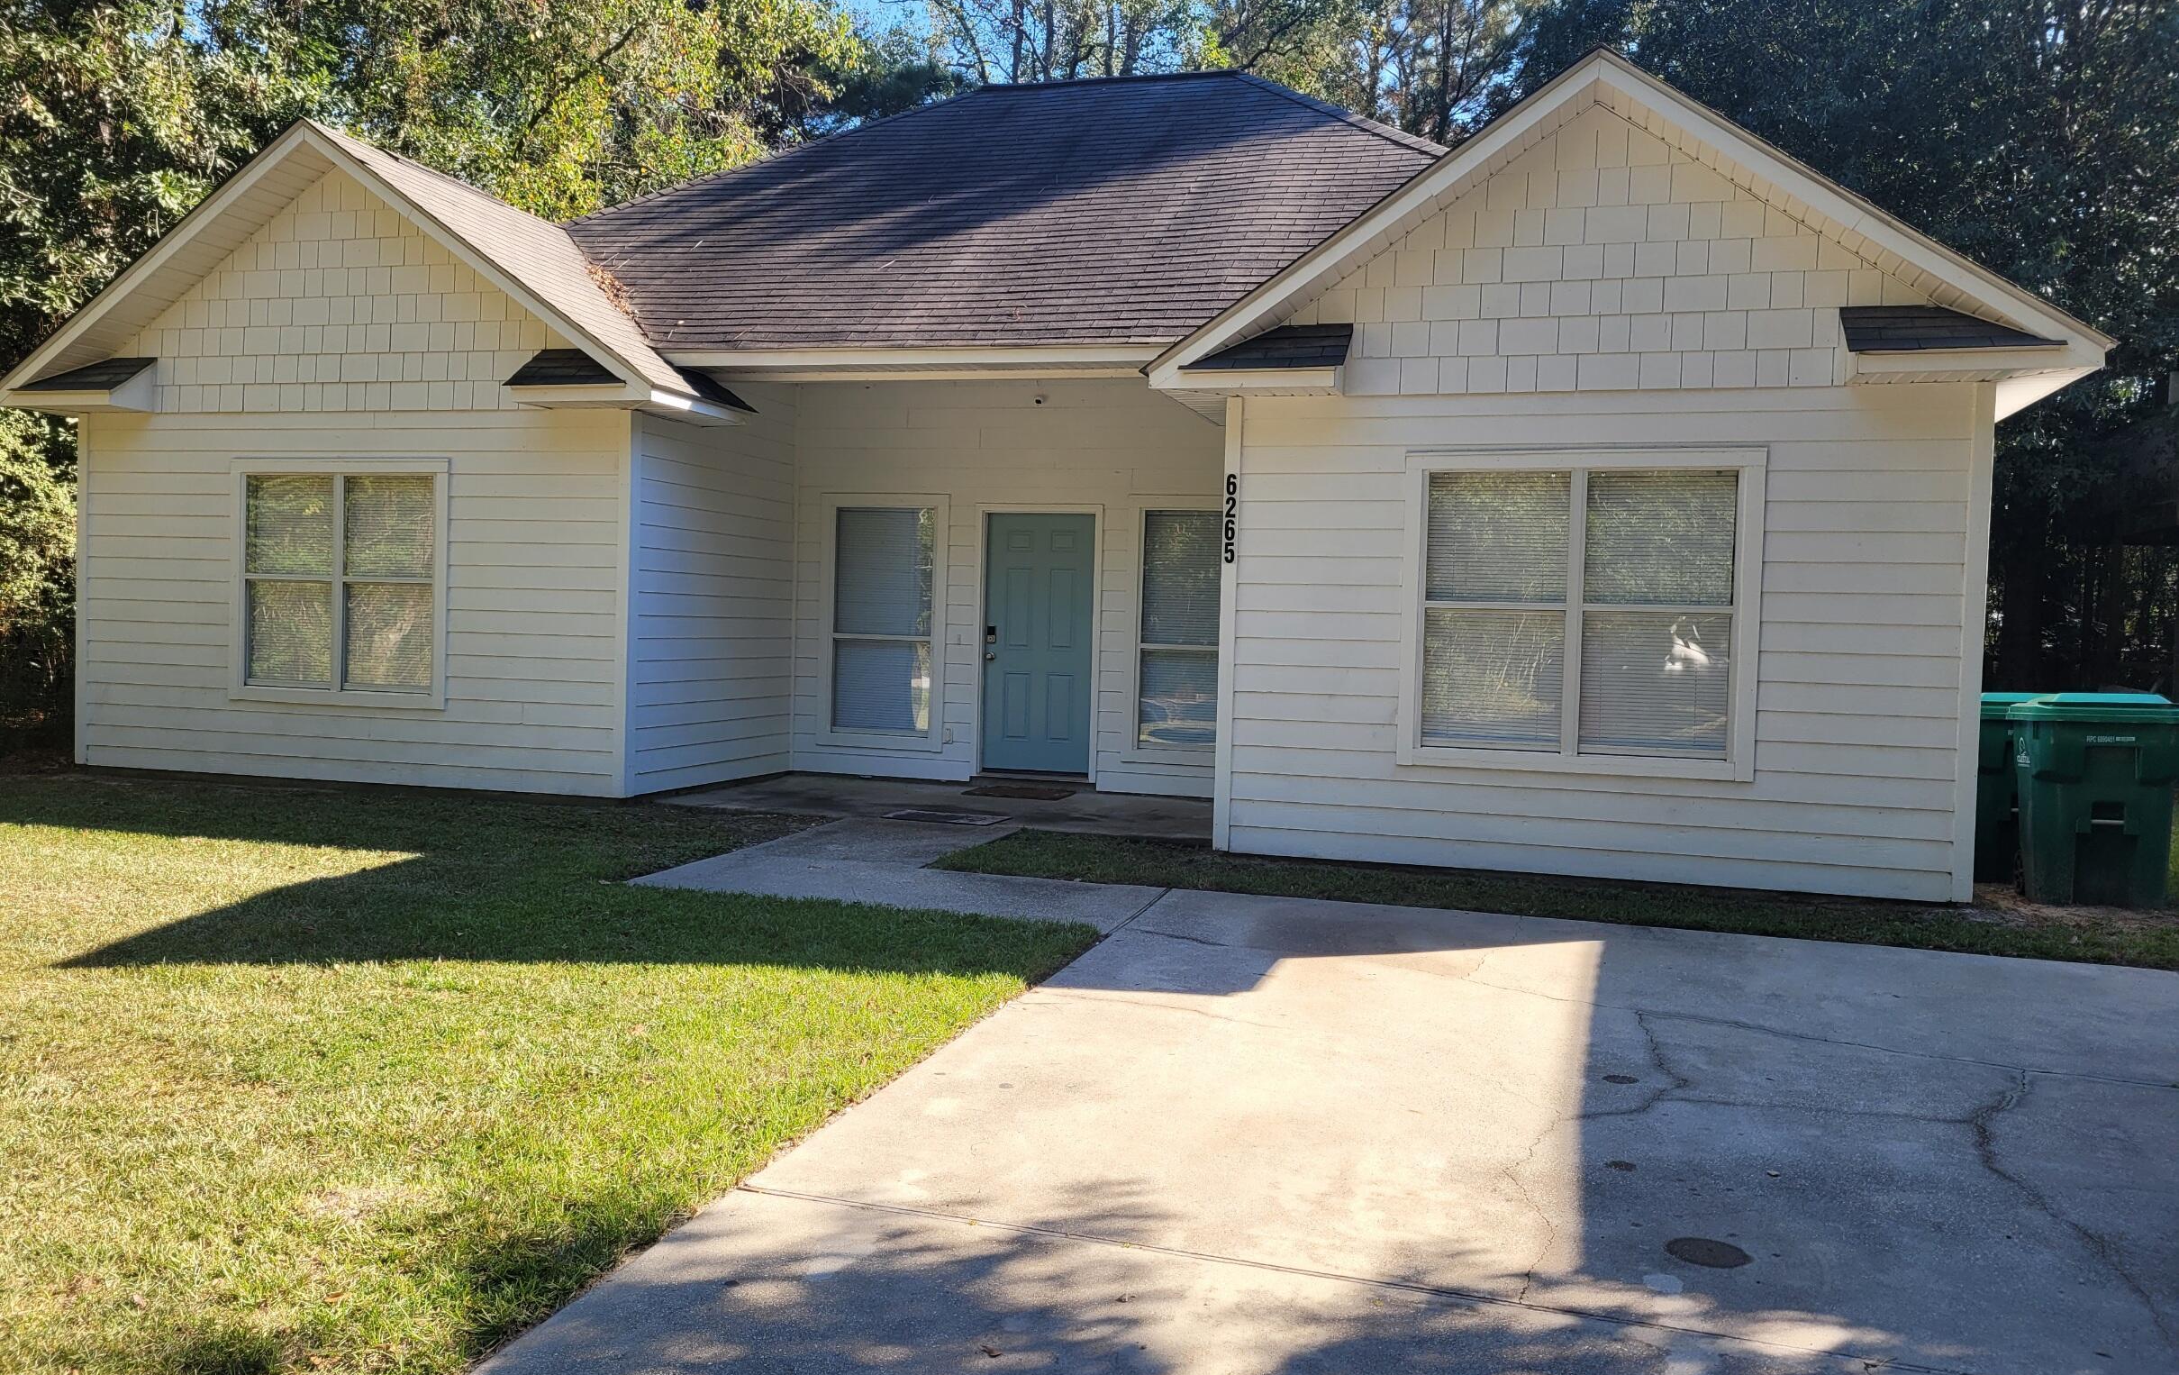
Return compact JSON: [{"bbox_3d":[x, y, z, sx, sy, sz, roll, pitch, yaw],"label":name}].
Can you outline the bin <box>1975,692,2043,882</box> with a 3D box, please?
[{"bbox_3d":[5.481,0.573,9.839,0.740,1.110,0.870,2,2,12],"label":"bin"}]

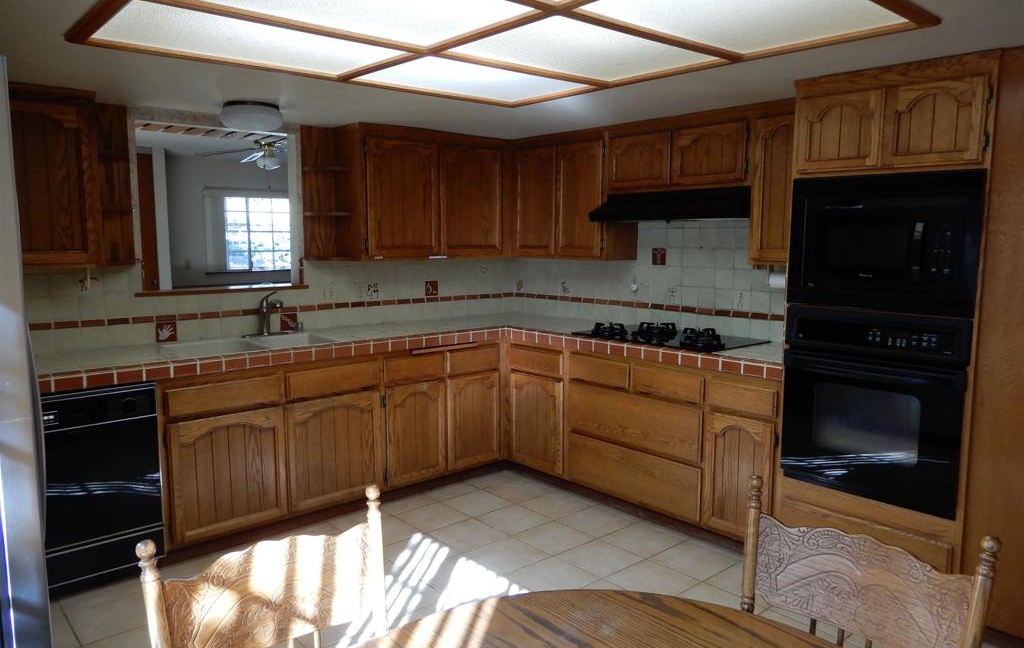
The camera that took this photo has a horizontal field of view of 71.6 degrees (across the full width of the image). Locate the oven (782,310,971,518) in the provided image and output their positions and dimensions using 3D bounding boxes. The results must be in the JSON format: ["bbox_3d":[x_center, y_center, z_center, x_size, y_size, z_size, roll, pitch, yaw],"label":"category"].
[{"bbox_3d":[1.589,0.297,2.944,0.594,0.721,0.674,-5,9,-41],"label":"oven"}]

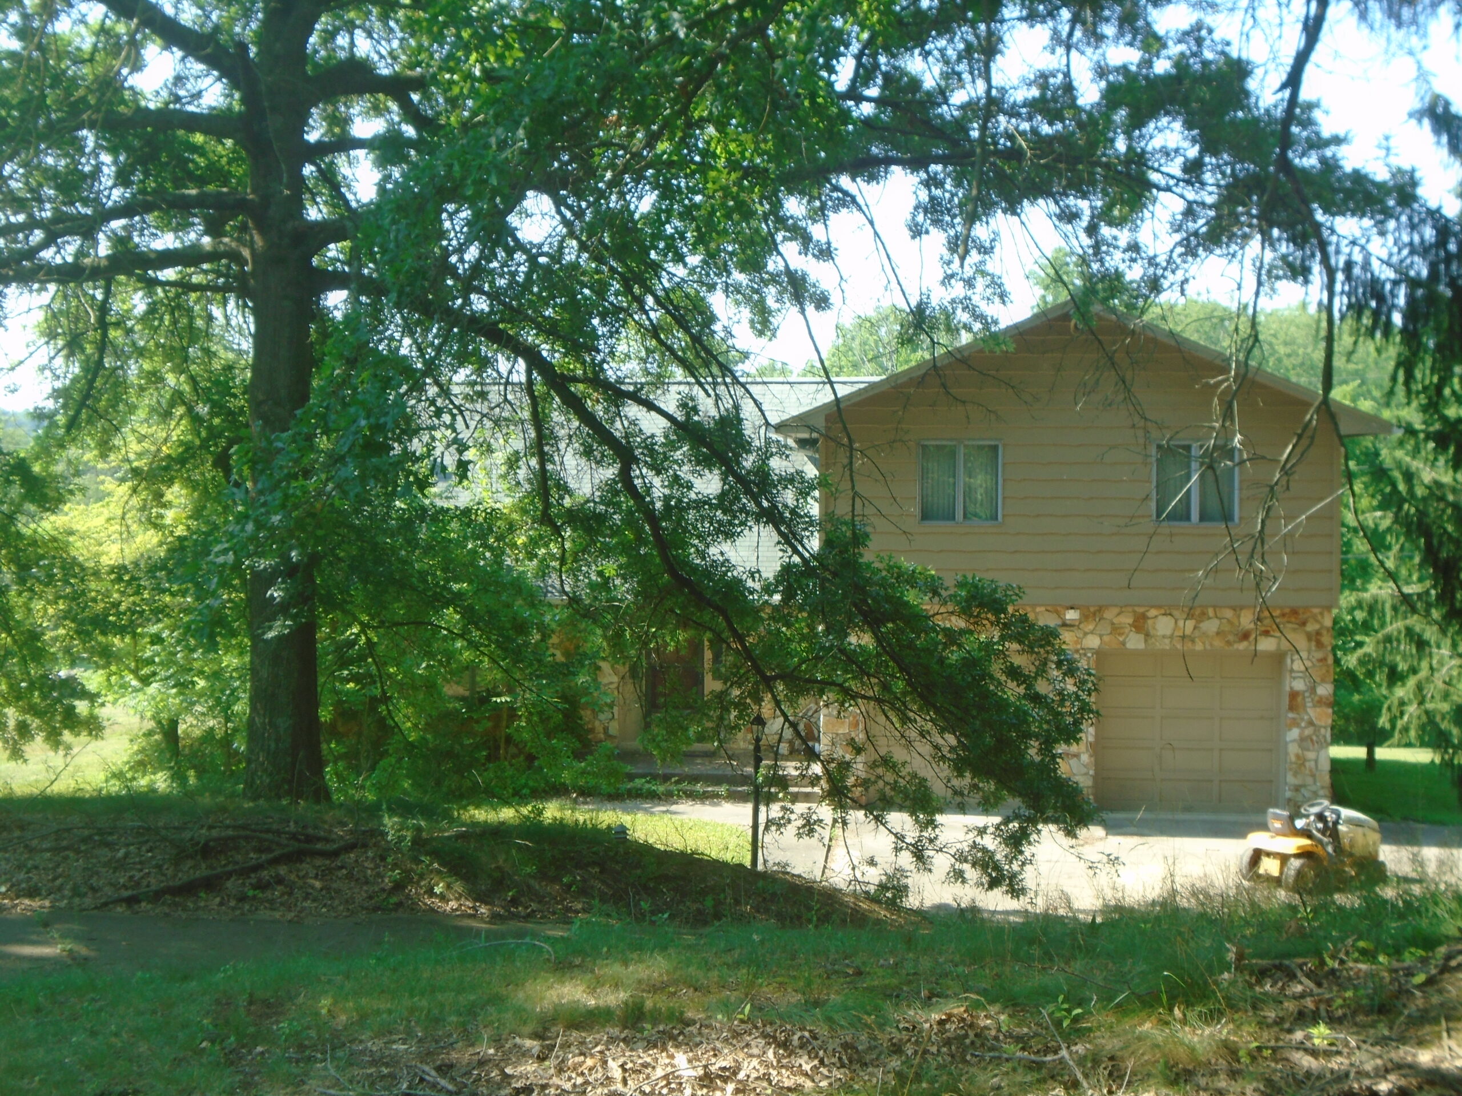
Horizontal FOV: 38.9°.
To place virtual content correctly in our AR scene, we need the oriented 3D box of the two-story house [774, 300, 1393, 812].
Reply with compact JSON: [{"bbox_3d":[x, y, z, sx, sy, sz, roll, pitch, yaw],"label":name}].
[{"bbox_3d":[5.030,0.030,33.500,8.600,7.200,9.400,0,1,2],"label":"two-story house"}]

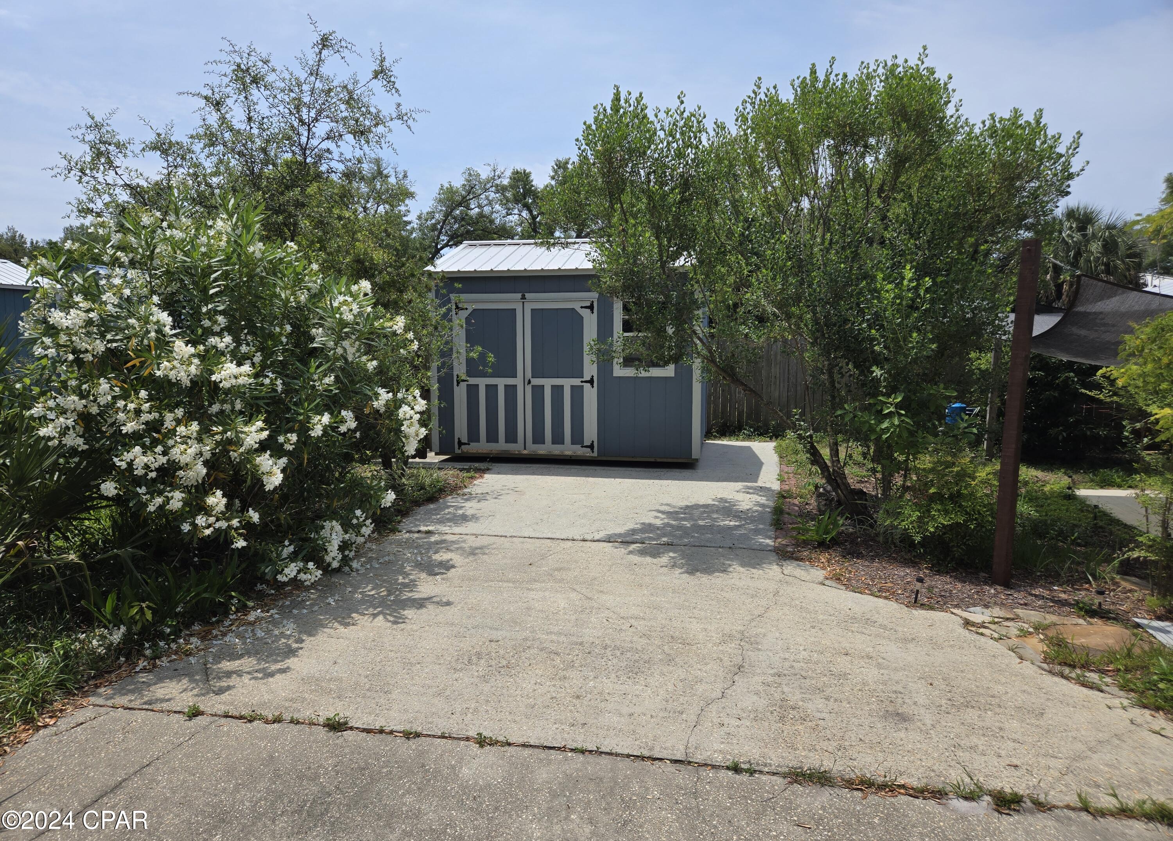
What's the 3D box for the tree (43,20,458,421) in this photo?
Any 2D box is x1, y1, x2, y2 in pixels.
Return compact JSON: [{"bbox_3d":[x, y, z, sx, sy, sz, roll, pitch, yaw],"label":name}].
[{"bbox_3d":[-3.550,-1.857,8.750,4.200,5.200,3.800,-3,7,-22],"label":"tree"}]

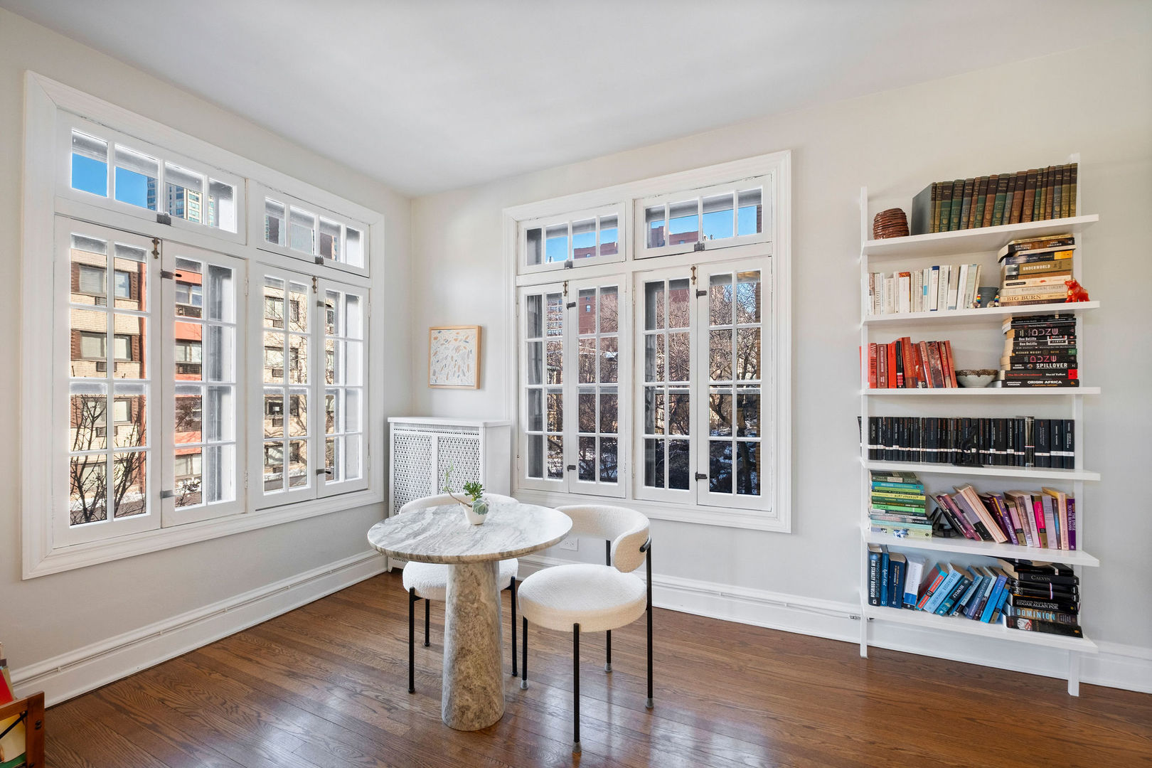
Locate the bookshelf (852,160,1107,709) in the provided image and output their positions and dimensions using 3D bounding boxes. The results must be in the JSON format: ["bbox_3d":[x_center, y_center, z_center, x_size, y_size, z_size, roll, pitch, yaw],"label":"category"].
[{"bbox_3d":[1.743,0.176,2.315,0.810,2.310,0.405,-1,-1,26],"label":"bookshelf"}]

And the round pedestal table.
[{"bbox_3d":[-0.415,0.954,2.086,0.820,0.758,0.820,0,-1,-4],"label":"round pedestal table"}]

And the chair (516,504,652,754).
[{"bbox_3d":[0.035,0.952,2.140,0.560,0.760,0.570,0,-1,-30],"label":"chair"}]

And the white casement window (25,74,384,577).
[{"bbox_3d":[-1.839,-0.217,2.909,0.100,2.070,1.860,-1,-1,26],"label":"white casement window"}]

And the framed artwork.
[{"bbox_3d":[-0.907,-0.197,3.825,0.458,0.465,0.040,-1,-1,26],"label":"framed artwork"}]

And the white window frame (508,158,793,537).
[{"bbox_3d":[0.354,-0.219,3.248,1.870,2.070,0.100,-1,-1,26],"label":"white window frame"}]

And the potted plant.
[{"bbox_3d":[-0.456,0.457,2.109,0.185,0.235,0.140,0,-1,0],"label":"potted plant"}]

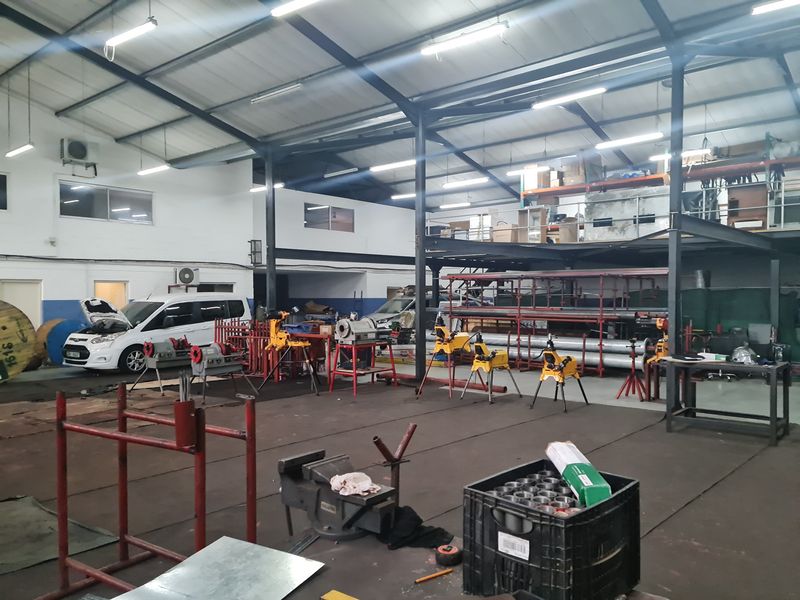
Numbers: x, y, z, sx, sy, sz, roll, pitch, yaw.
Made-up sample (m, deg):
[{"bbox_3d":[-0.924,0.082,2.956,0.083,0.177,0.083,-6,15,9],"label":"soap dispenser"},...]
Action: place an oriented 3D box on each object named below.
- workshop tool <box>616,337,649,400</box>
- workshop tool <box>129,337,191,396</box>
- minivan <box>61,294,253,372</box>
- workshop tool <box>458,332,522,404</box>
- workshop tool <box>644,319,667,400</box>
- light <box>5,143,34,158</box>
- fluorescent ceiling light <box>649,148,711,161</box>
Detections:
[{"bbox_3d":[3.915,1.147,10.487,0.540,1.001,0.540,0,1,41],"label":"workshop tool"},{"bbox_3d":[-4.205,1.179,11.624,0.840,1.000,1.140,0,1,41],"label":"workshop tool"},{"bbox_3d":[-5.816,0.733,15.334,1.900,1.840,4.420,0,1,33],"label":"minivan"},{"bbox_3d":[1.520,1.090,10.485,0.650,1.120,0.900,0,1,41],"label":"workshop tool"},{"bbox_3d":[4.306,0.947,10.209,0.520,1.370,0.520,0,1,40],"label":"workshop tool"},{"bbox_3d":[-7.984,-3.128,13.100,1.500,0.100,0.130,0,1,40],"label":"light"},{"bbox_3d":[7.327,-3.801,16.300,1.500,0.100,0.130,0,1,40],"label":"fluorescent ceiling light"}]

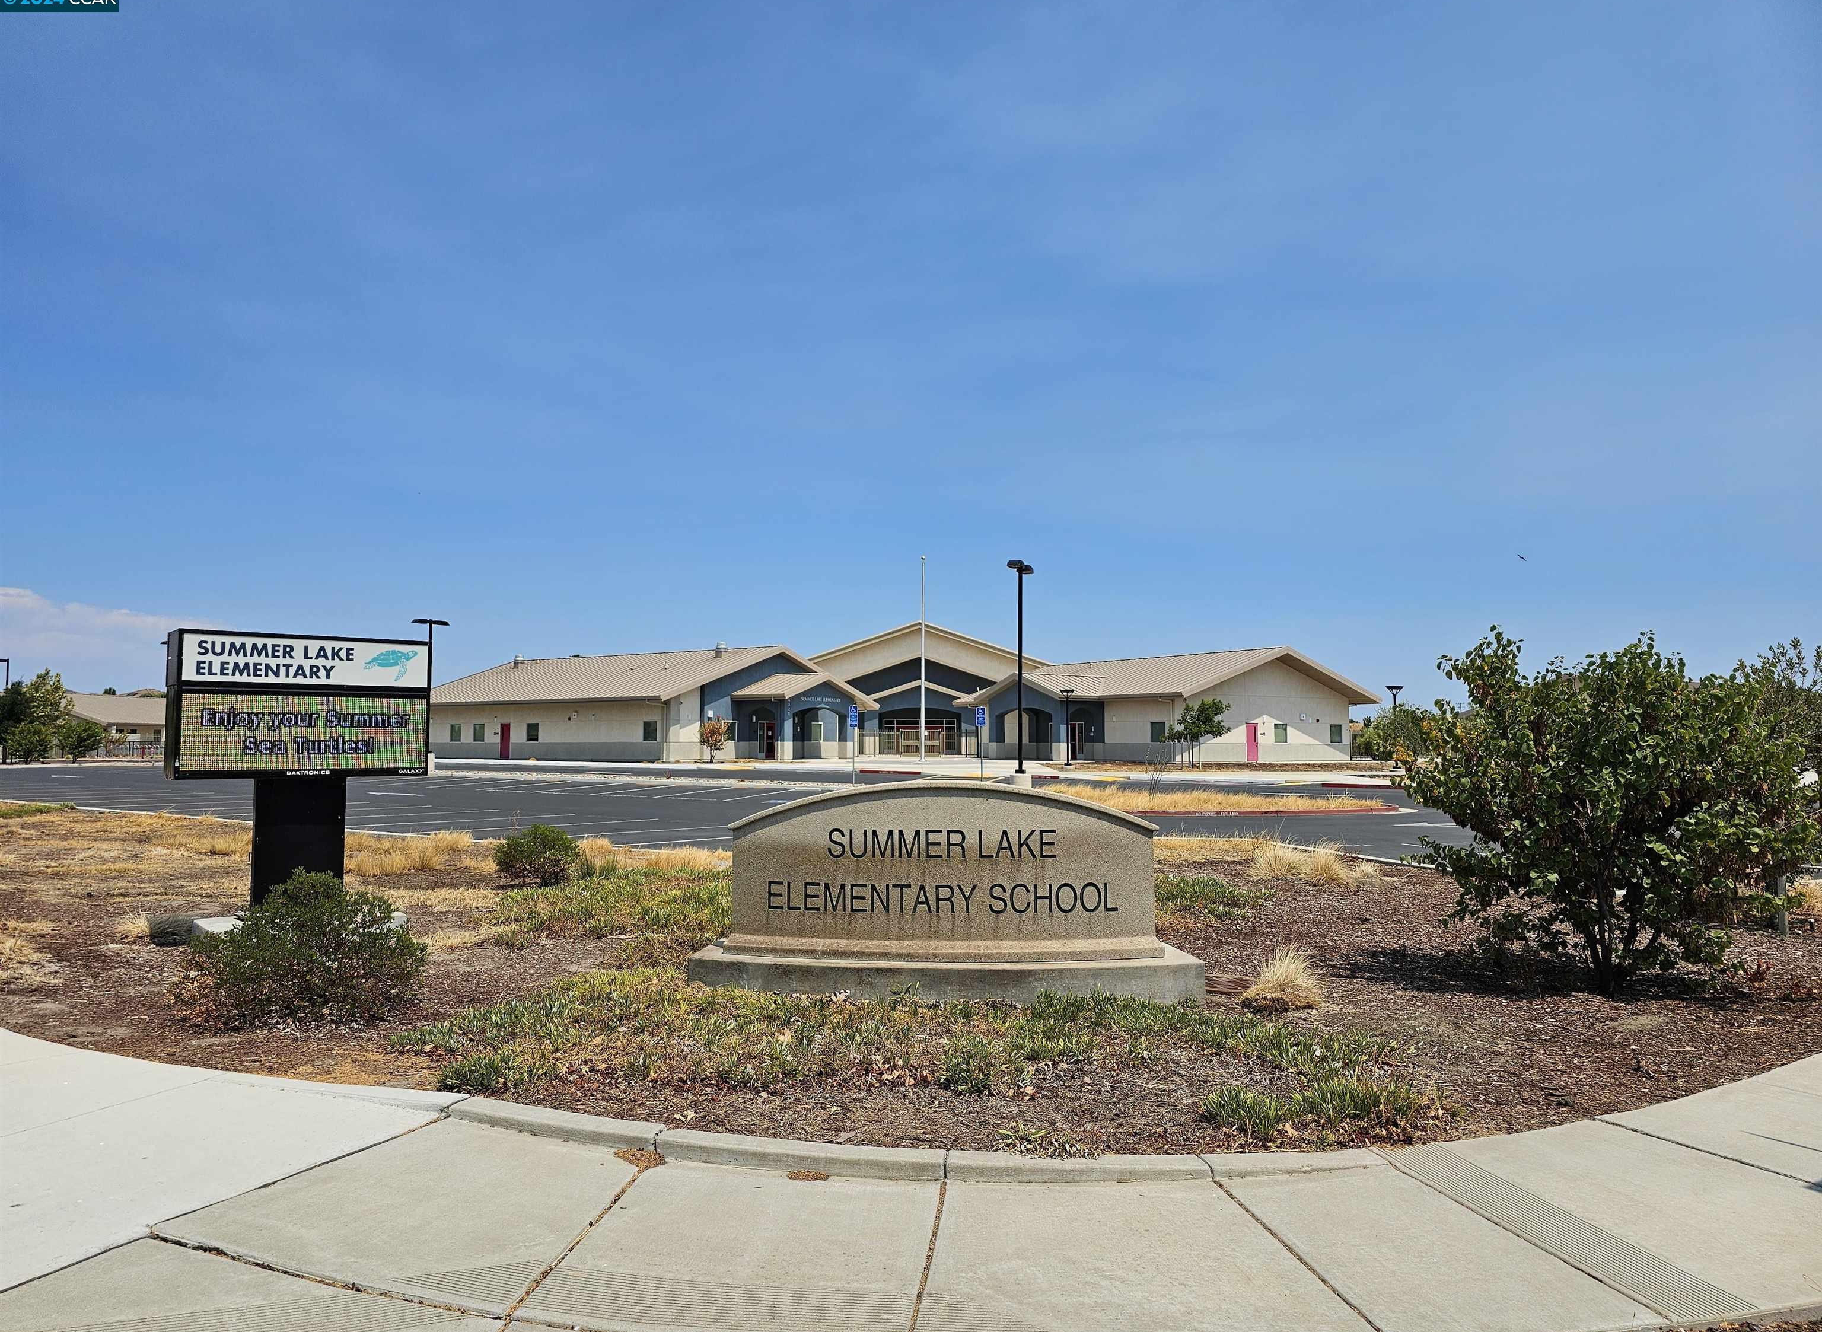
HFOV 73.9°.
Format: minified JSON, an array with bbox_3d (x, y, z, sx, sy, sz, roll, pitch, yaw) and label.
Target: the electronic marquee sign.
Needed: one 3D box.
[{"bbox_3d":[-6.231,0.422,12.421,2.326,1.430,0.609,3,-5,-39],"label":"electronic marquee sign"}]

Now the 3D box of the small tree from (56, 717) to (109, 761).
[{"bbox_3d":[-54.744,4.868,80.000,2.900,2.957,2.800,3,-4,-34],"label":"small tree"}]

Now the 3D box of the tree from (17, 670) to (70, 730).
[{"bbox_3d":[-64.392,3.598,90.000,3.500,6.653,3.400,3,-5,-36],"label":"tree"}]

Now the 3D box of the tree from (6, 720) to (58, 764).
[{"bbox_3d":[-57.404,4.946,79.000,2.850,2.827,2.750,3,-5,-36],"label":"tree"}]

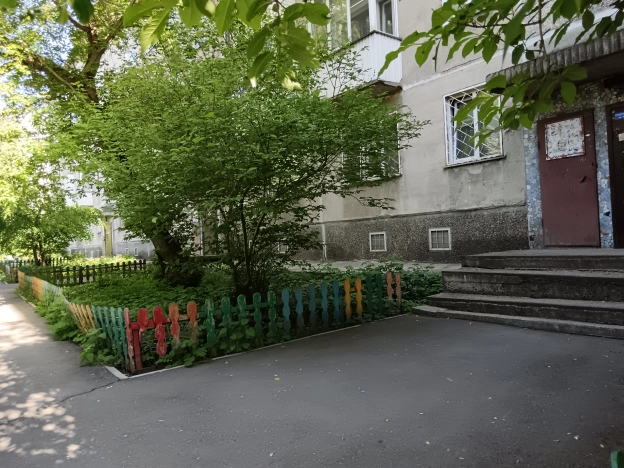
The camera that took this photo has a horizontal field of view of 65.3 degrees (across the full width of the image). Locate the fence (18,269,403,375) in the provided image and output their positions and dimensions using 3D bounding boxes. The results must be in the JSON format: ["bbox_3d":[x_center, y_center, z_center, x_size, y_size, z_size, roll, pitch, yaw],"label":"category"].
[{"bbox_3d":[-2.934,0.881,8.292,3.368,0.470,9.770,-2,-1,-38],"label":"fence"}]

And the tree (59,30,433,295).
[{"bbox_3d":[-1.020,-1.050,7.200,5.100,4.000,4.600,-2,-1,-8],"label":"tree"}]

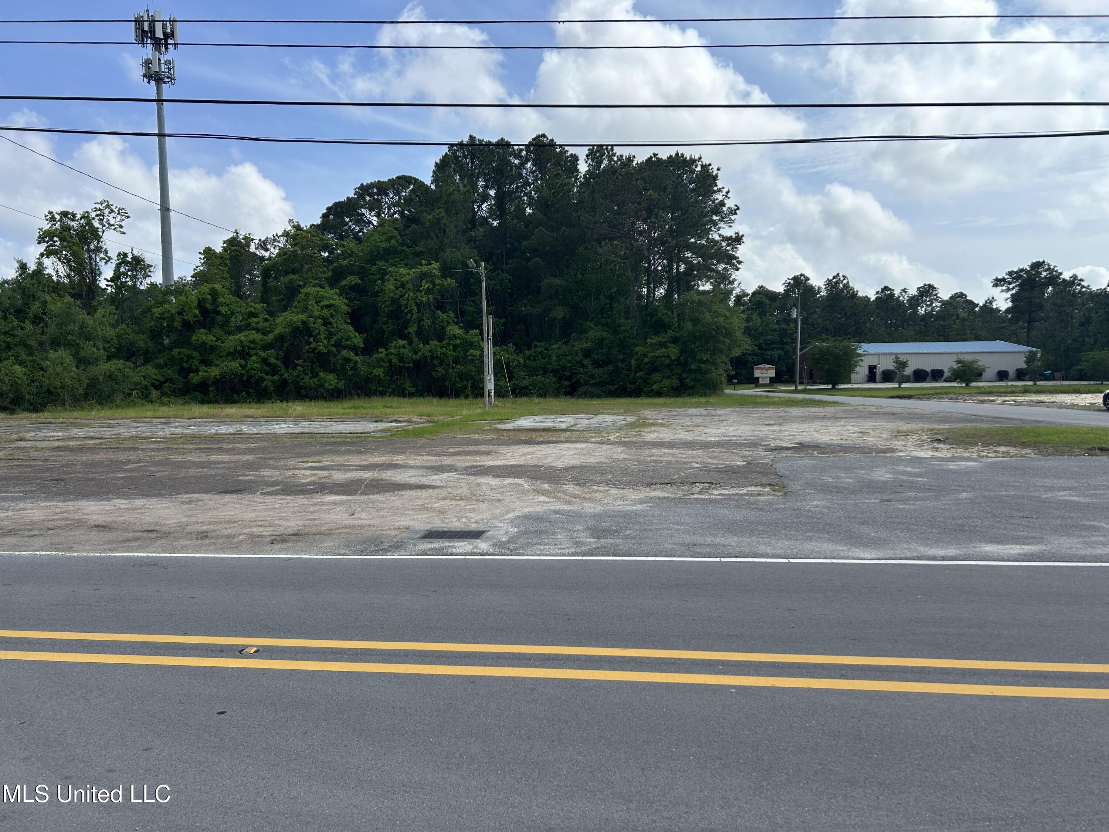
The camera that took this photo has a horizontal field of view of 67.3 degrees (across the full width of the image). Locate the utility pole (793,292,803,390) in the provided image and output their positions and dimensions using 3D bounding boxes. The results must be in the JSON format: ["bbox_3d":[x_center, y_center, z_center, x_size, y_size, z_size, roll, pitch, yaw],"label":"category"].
[{"bbox_3d":[25.074,-7.711,86.000,0.900,10.050,0.500,-2,2,0],"label":"utility pole"}]

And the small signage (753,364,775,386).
[{"bbox_3d":[26.178,-5.084,104.000,2.600,2.800,0.500,-1,2,6],"label":"small signage"}]

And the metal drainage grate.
[{"bbox_3d":[-1.135,1.375,9.494,0.670,0.050,0.490,-1,3,11],"label":"metal drainage grate"}]

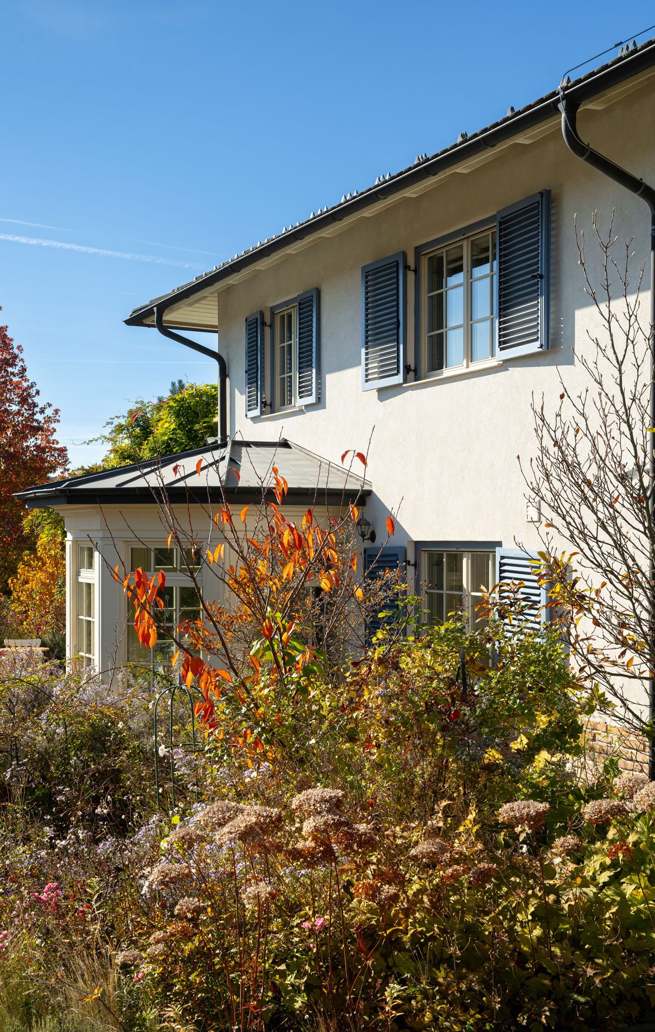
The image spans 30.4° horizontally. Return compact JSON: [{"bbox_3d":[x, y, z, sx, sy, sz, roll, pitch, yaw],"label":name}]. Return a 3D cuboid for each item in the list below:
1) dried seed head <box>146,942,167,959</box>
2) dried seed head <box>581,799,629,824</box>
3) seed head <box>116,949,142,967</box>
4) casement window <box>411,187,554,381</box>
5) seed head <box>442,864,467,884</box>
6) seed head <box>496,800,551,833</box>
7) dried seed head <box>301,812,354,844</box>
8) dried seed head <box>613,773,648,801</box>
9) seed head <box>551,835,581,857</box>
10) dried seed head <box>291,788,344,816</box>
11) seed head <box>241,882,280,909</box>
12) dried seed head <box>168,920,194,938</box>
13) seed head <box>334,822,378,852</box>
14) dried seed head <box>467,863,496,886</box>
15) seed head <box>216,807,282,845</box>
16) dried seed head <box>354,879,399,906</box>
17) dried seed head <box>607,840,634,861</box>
[{"bbox_3d":[-0.638,1.624,4.500,0.085,0.060,0.085,0,-1,0],"label":"dried seed head"},{"bbox_3d":[0.969,1.031,4.200,0.166,0.082,0.166,0,0,0],"label":"dried seed head"},{"bbox_3d":[-0.618,1.377,3.750,0.085,0.048,0.085,0,0,0],"label":"seed head"},{"bbox_3d":[1.390,-2.010,10.970,0.200,1.380,2.100,0,-1,-28],"label":"casement window"},{"bbox_3d":[0.491,1.383,4.650,0.100,0.074,0.100,0,-1,0],"label":"seed head"},{"bbox_3d":[0.677,1.034,4.150,0.186,0.103,0.186,0,0,0],"label":"seed head"},{"bbox_3d":[0.001,1.048,4.050,0.171,0.094,0.171,0,0,0],"label":"dried seed head"},{"bbox_3d":[1.269,1.135,5.050,0.155,0.105,0.155,0,-1,0],"label":"dried seed head"},{"bbox_3d":[0.942,1.301,4.750,0.121,0.082,0.121,0,-1,0],"label":"seed head"},{"bbox_3d":[-0.039,1.094,4.600,0.200,0.102,0.200,0,-1,0],"label":"dried seed head"},{"bbox_3d":[-0.214,1.212,3.850,0.124,0.076,0.124,0,0,0],"label":"seed head"},{"bbox_3d":[-0.556,1.559,4.550,0.105,0.064,0.105,0,-1,0],"label":"dried seed head"},{"bbox_3d":[0.094,1.086,4.080,0.150,0.094,0.150,0,0,0],"label":"seed head"},{"bbox_3d":[0.513,1.193,4.000,0.099,0.073,0.099,0,0,0],"label":"dried seed head"},{"bbox_3d":[-0.289,1.146,4.450,0.244,0.136,0.210,0,-1,0],"label":"seed head"},{"bbox_3d":[0.159,1.221,3.900,0.151,0.078,0.151,0,0,0],"label":"dried seed head"},{"bbox_3d":[0.999,1.138,4.100,0.091,0.066,0.091,0,0,0],"label":"dried seed head"}]

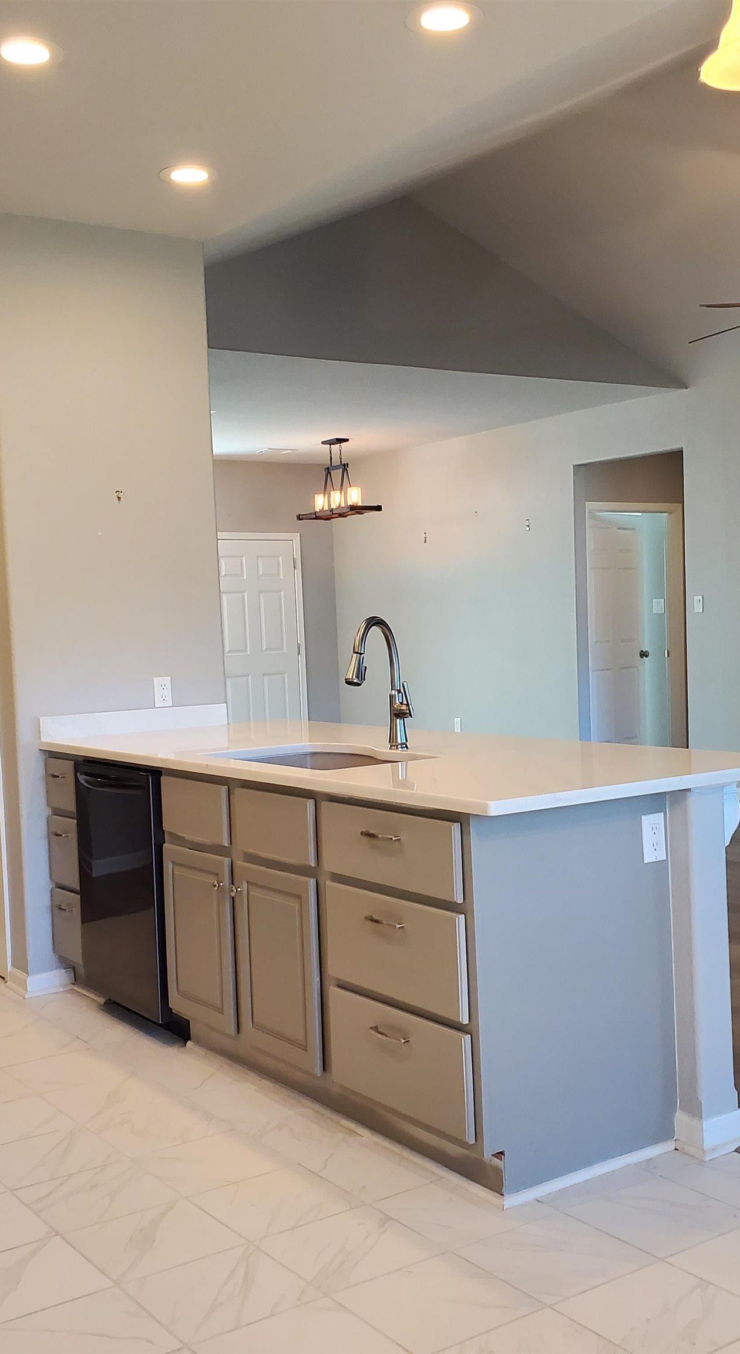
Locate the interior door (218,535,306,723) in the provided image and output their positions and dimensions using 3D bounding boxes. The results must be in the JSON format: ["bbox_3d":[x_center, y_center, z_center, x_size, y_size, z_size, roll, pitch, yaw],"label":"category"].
[{"bbox_3d":[-1.031,-0.216,12.283,0.950,2.060,0.060,-4,3,-34],"label":"interior door"}]

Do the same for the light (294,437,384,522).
[{"bbox_3d":[-0.268,-1.594,11.077,0.310,0.650,0.830,-4,3,-34],"label":"light"}]

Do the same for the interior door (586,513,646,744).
[{"bbox_3d":[1.952,-0.266,10.800,0.790,2.030,0.045,-5,3,-44],"label":"interior door"}]

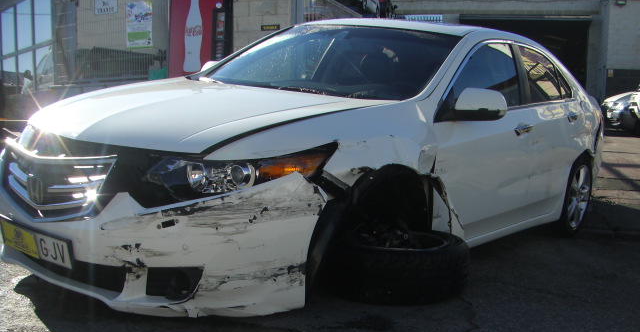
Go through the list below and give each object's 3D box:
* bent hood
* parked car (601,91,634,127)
[{"bbox_3d":[-0.590,-0.268,3.142,1.380,0.210,1.180,11,21,37],"label":"bent hood"},{"bbox_3d":[8.500,-1.250,15.500,4.500,1.450,1.800,1,5,2],"label":"parked car"}]

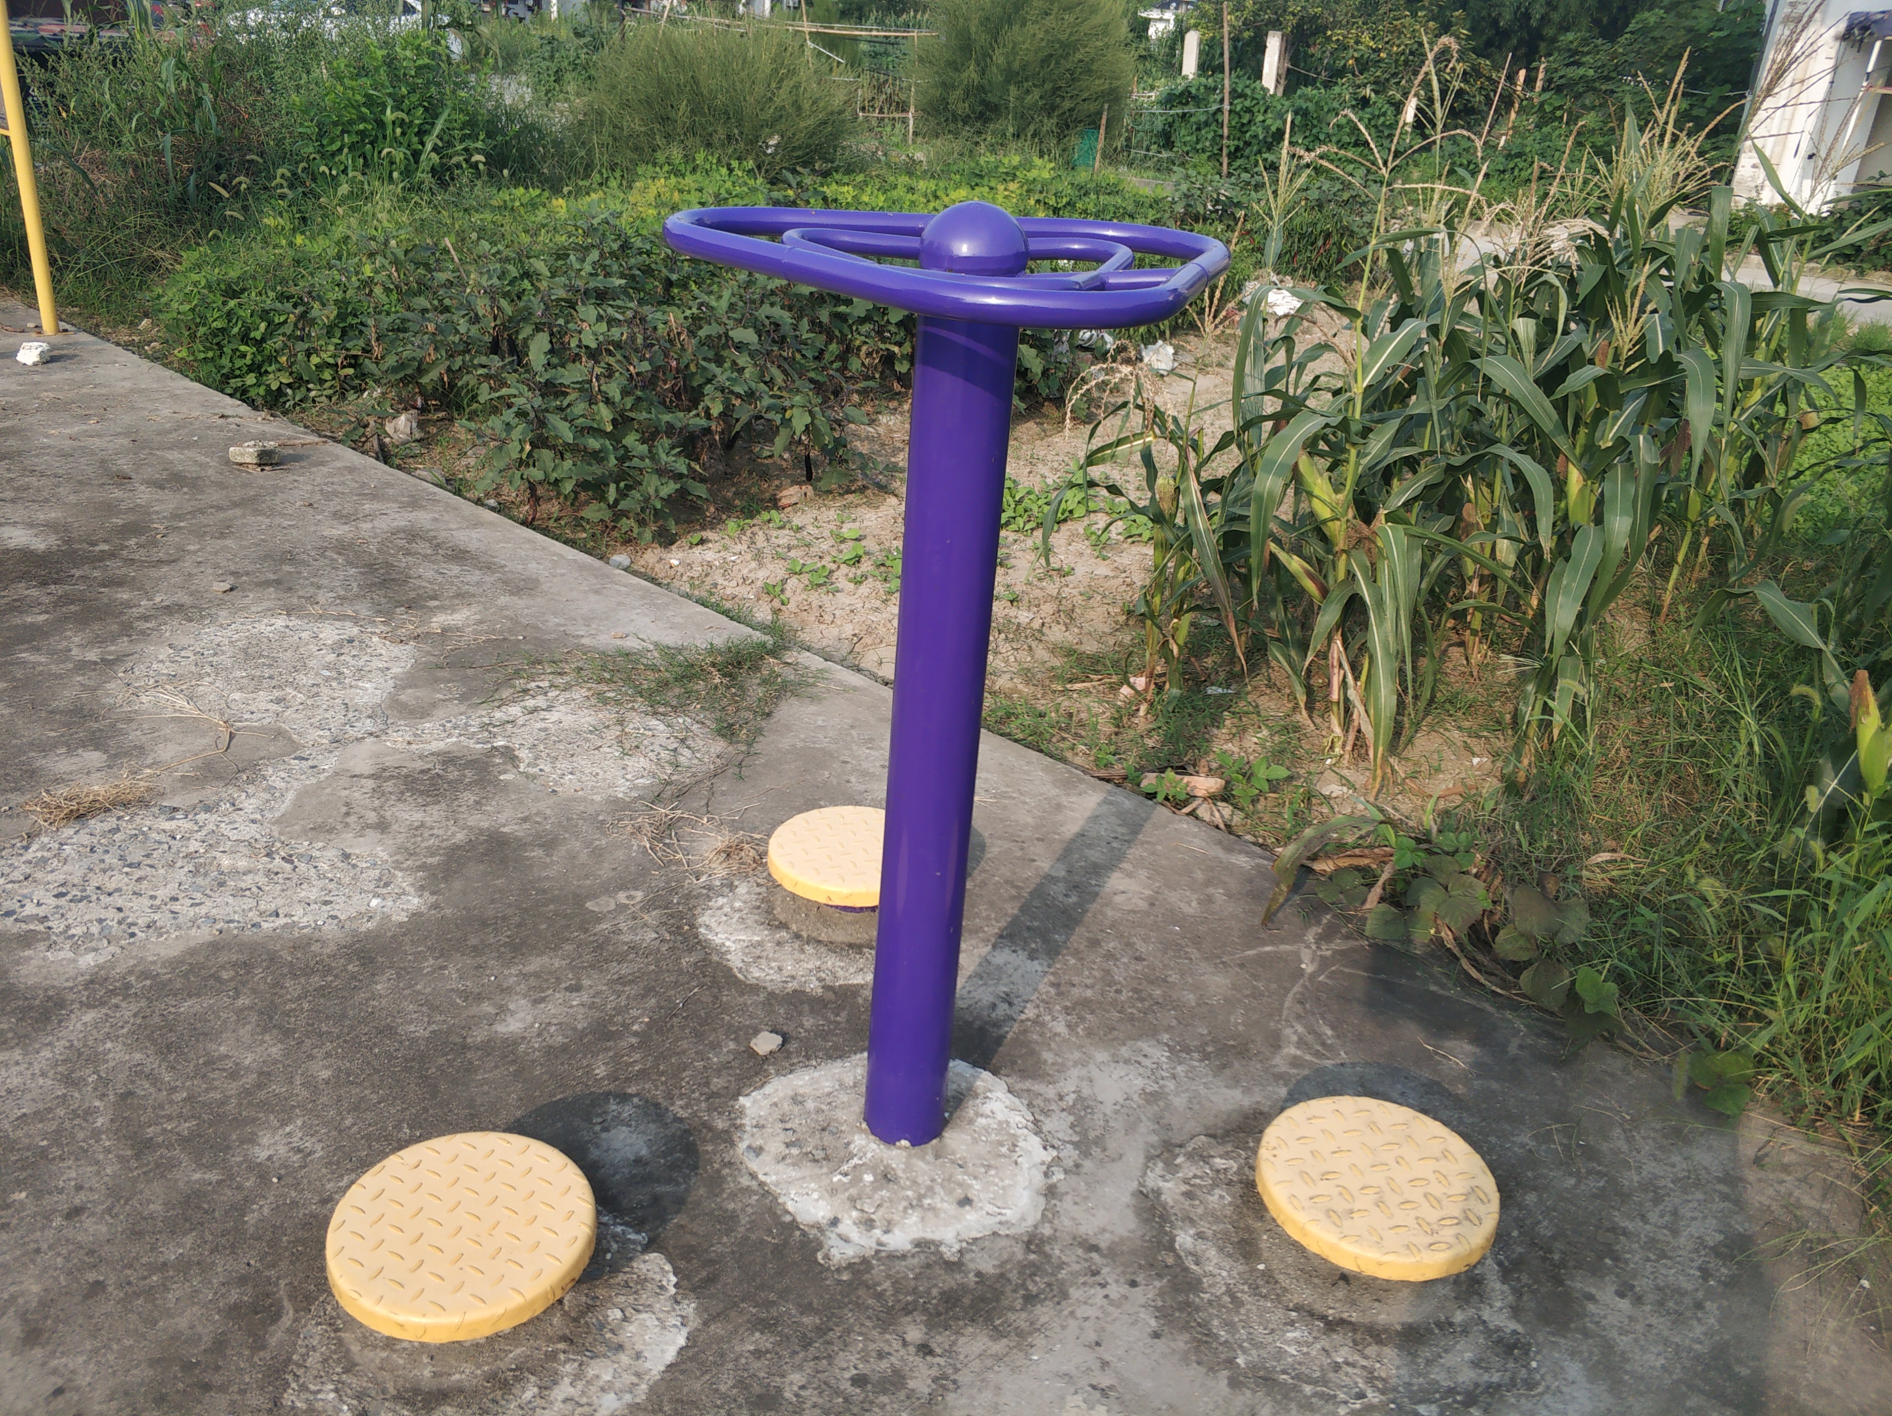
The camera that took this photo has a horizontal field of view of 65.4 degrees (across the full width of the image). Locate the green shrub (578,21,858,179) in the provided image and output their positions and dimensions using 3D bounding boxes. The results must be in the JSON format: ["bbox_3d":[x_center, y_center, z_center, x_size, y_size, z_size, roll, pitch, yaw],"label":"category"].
[{"bbox_3d":[-2.164,-5.699,13.971,2.600,1.500,2.200,5,24,0],"label":"green shrub"}]

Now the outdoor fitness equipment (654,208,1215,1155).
[{"bbox_3d":[-0.006,0.022,1.896,0.700,1.306,0.650,2,24,-6],"label":"outdoor fitness equipment"}]

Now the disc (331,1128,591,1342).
[{"bbox_3d":[-0.594,0.643,1.815,0.315,0.041,0.315,4,24,-2],"label":"disc"}]

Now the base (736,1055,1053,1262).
[{"bbox_3d":[-0.067,0.629,2.144,0.480,0.050,0.460,5,24,0],"label":"base"}]

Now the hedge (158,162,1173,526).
[{"bbox_3d":[-0.634,-2.638,8.596,4.200,0.800,7.300,19,28,29],"label":"hedge"}]

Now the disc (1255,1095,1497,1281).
[{"bbox_3d":[0.587,0.650,2.018,0.315,0.041,0.315,4,24,-2],"label":"disc"}]

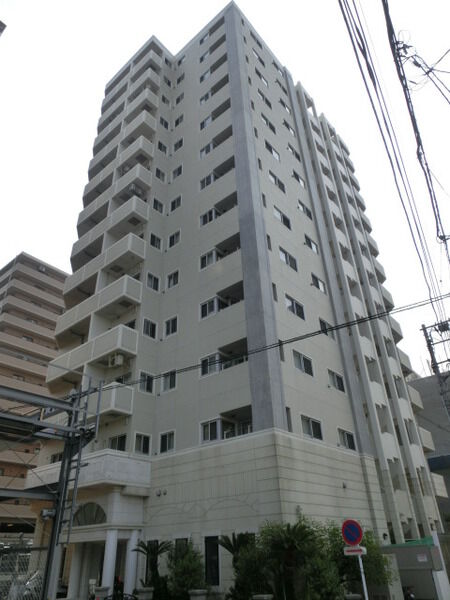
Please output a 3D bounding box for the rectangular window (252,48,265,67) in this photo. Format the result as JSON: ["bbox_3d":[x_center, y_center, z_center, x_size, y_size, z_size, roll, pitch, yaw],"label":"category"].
[{"bbox_3d":[2.679,-18.922,32.667,0.120,0.880,1.500,-26,-39,33],"label":"rectangular window"}]

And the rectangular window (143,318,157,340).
[{"bbox_3d":[-3.939,1.518,21.803,0.120,0.950,0.880,-26,-39,33],"label":"rectangular window"}]

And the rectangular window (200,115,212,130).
[{"bbox_3d":[-1.236,-11.797,27.679,0.900,0.870,0.120,-27,-40,33],"label":"rectangular window"}]

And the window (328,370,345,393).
[{"bbox_3d":[5.637,4.092,20.910,0.120,0.823,1.415,-26,-40,32],"label":"window"}]

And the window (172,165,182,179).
[{"bbox_3d":[-3.143,-8.494,27.608,0.900,0.950,0.120,-27,-40,33],"label":"window"}]

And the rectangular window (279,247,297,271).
[{"bbox_3d":[3.387,-2.133,22.027,0.120,0.813,1.558,-26,-40,32],"label":"rectangular window"}]

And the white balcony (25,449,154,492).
[{"bbox_3d":[-6.740,8.611,20.006,6.840,1.310,2.400,-26,-39,33],"label":"white balcony"}]

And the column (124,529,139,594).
[{"bbox_3d":[-3.801,10.731,16.848,0.430,2.450,0.430,-26,-39,33],"label":"column"}]

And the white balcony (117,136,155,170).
[{"bbox_3d":[-6.070,-9.829,28.560,2.420,1.340,1.150,-26,-39,33],"label":"white balcony"}]

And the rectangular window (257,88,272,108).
[{"bbox_3d":[2.919,-14.579,30.239,0.140,0.784,1.600,-26,-39,33],"label":"rectangular window"}]

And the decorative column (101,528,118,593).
[{"bbox_3d":[-4.490,10.336,16.155,0.430,2.440,0.430,-26,-39,33],"label":"decorative column"}]

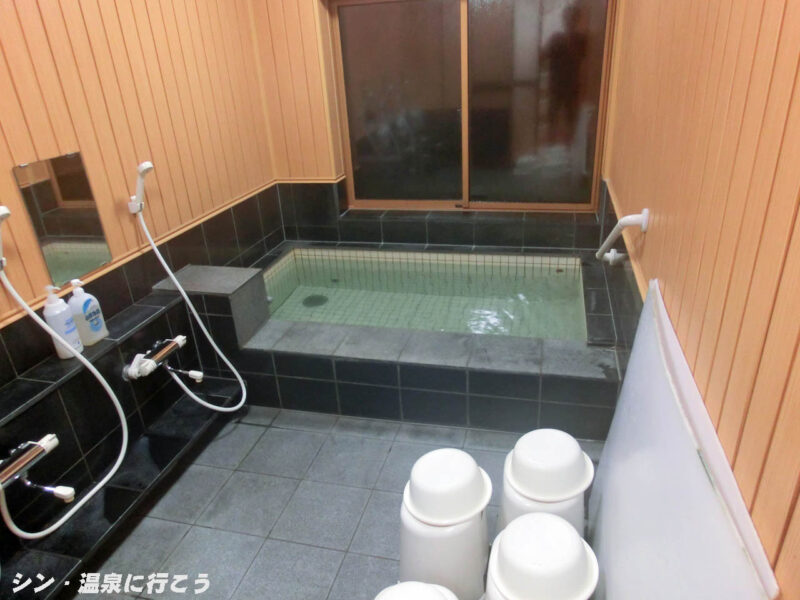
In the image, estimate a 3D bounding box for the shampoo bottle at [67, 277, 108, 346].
[{"bbox_3d":[-1.292,0.045,2.273,0.080,0.265,0.115,6,26,21],"label":"shampoo bottle"}]

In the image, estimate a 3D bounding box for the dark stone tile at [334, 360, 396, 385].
[{"bbox_3d":[-0.146,0.315,2.464,0.296,0.130,0.018,3,26,15],"label":"dark stone tile"}]

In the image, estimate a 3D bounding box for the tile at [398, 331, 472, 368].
[{"bbox_3d":[0.175,0.222,2.483,0.296,0.018,0.293,3,26,15],"label":"tile"}]

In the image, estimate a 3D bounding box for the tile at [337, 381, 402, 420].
[{"bbox_3d":[-0.136,0.461,2.532,0.296,0.183,0.018,3,26,15],"label":"tile"}]

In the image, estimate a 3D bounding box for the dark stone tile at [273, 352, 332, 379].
[{"bbox_3d":[-0.435,0.300,2.542,0.296,0.130,0.018,3,26,15],"label":"dark stone tile"}]

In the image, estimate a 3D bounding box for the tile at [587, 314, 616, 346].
[{"bbox_3d":[0.916,0.138,2.531,0.122,0.012,0.285,3,25,15],"label":"tile"}]

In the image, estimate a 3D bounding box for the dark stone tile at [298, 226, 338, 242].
[{"bbox_3d":[-0.548,-0.444,3.744,0.297,0.105,0.018,3,26,15],"label":"dark stone tile"}]

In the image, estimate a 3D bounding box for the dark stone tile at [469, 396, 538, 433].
[{"bbox_3d":[0.441,0.490,2.370,0.298,0.183,0.012,3,25,15],"label":"dark stone tile"}]

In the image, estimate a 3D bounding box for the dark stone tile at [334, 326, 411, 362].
[{"bbox_3d":[-0.115,0.207,2.561,0.296,0.018,0.293,3,26,15],"label":"dark stone tile"}]

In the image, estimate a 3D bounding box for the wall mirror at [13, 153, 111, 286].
[{"bbox_3d":[-1.338,-0.327,2.252,0.012,0.474,0.323,3,25,15],"label":"wall mirror"}]

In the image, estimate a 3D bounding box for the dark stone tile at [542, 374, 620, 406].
[{"bbox_3d":[0.720,0.364,2.230,0.297,0.125,0.012,3,25,15],"label":"dark stone tile"}]

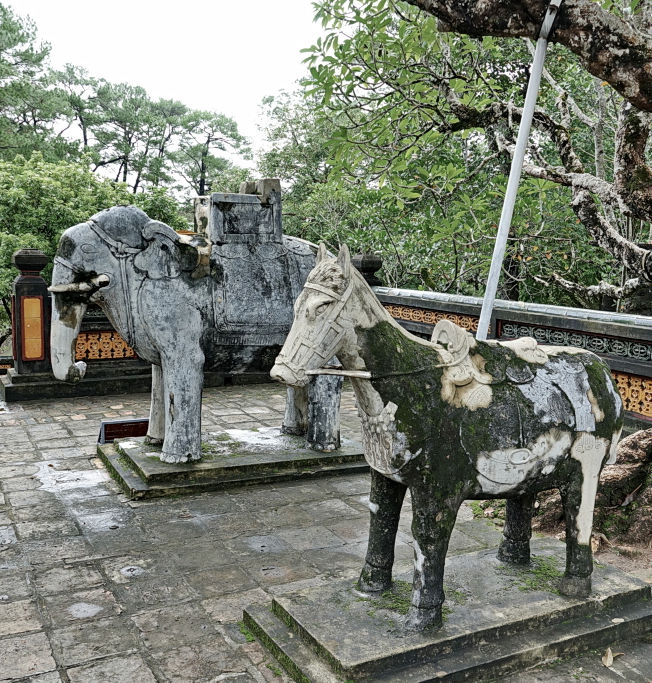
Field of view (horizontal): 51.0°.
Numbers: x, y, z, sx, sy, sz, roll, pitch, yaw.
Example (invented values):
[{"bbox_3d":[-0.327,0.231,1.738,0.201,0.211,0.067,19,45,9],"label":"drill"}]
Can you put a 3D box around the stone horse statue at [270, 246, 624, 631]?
[{"bbox_3d":[0.568,0.357,2.853,1.700,1.460,0.520,-1,7,-26],"label":"stone horse statue"}]

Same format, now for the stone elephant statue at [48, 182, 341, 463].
[{"bbox_3d":[-0.871,-0.210,5.094,2.240,2.030,0.850,-1,7,-25],"label":"stone elephant statue"}]

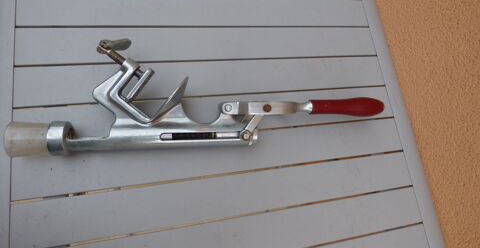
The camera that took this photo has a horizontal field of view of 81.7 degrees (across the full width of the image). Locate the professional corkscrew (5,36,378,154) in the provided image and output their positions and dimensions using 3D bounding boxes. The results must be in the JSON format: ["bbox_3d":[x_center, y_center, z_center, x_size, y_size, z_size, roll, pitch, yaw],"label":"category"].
[{"bbox_3d":[-0.021,-0.041,0.375,0.505,0.057,0.144,-2,77,-14],"label":"professional corkscrew"}]

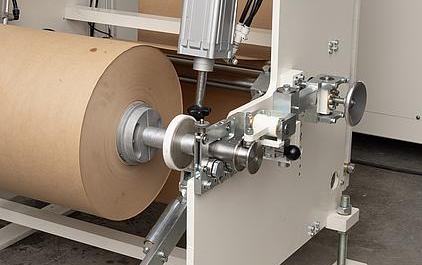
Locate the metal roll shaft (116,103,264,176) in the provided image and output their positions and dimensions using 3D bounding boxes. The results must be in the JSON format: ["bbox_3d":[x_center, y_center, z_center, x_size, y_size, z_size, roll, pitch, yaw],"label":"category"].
[{"bbox_3d":[-0.056,0.035,2.348,0.401,0.178,0.178,11,21,30],"label":"metal roll shaft"}]

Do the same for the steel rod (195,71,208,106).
[{"bbox_3d":[-0.025,-0.116,2.369,0.024,0.106,0.024,5,10,-1],"label":"steel rod"}]

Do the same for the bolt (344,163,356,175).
[{"bbox_3d":[0.512,0.135,3.236,0.034,0.031,0.031,11,21,30],"label":"bolt"}]

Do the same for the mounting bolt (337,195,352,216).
[{"bbox_3d":[0.481,0.260,3.168,0.053,0.064,0.053,11,21,30],"label":"mounting bolt"}]

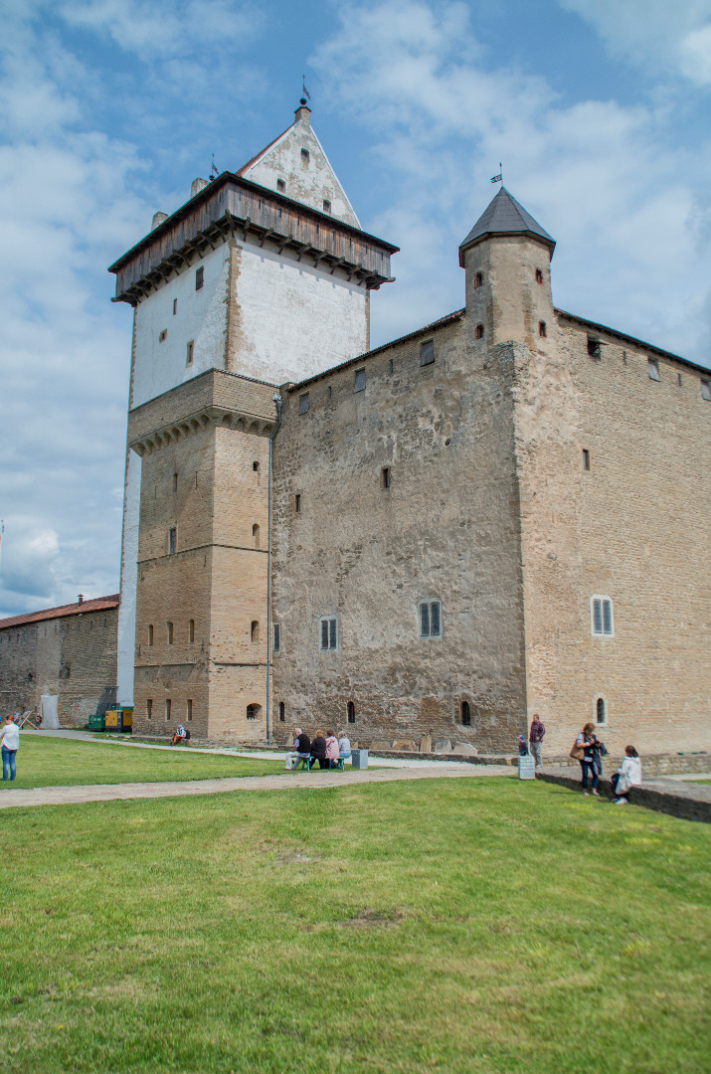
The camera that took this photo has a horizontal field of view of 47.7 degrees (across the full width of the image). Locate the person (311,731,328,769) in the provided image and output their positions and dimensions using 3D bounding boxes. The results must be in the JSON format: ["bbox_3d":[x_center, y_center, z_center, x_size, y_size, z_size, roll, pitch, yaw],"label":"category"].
[{"bbox_3d":[-1.176,6.774,25.570,0.500,1.235,0.740,2,-11,-11],"label":"person"}]

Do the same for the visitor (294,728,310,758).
[{"bbox_3d":[-1.794,6.708,25.379,0.850,1.306,0.520,-6,-12,25],"label":"visitor"}]

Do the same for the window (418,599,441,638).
[{"bbox_3d":[3.509,3.790,37.142,0.220,1.806,1.394,10,-15,-43],"label":"window"}]

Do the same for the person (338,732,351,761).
[{"bbox_3d":[-0.390,6.830,25.760,0.440,1.180,0.730,2,-11,-13],"label":"person"}]

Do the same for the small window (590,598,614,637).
[{"bbox_3d":[11.272,3.667,36.910,1.550,1.872,0.220,8,-14,-37],"label":"small window"}]

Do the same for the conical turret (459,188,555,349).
[{"bbox_3d":[7.441,-12.924,39.246,4.600,9.306,4.600,-2,-11,5],"label":"conical turret"}]

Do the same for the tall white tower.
[{"bbox_3d":[-8.290,-9.206,61.489,17.300,46.998,17.700,9,-15,-42],"label":"tall white tower"}]

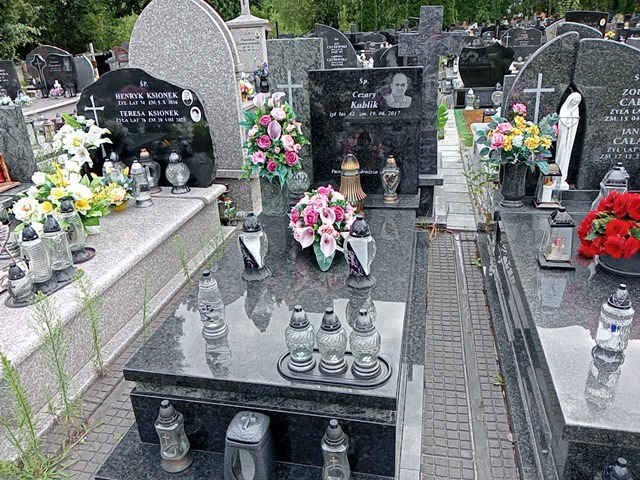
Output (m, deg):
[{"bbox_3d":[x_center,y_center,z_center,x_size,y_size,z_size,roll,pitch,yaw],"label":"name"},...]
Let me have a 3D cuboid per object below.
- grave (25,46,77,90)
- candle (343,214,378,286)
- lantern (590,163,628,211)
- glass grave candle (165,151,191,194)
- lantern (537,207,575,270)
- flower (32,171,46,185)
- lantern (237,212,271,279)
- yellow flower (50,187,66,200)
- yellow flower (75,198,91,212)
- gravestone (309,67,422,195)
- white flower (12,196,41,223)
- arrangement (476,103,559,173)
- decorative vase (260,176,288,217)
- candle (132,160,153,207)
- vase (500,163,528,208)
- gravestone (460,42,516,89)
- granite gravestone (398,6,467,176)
[{"bbox_3d":[-4.530,-2.873,8.750,0.840,0.820,0.130,3,24,11],"label":"grave"},{"bbox_3d":[0.183,0.048,2.333,0.142,0.320,0.142,3,24,11],"label":"candle"},{"bbox_3d":[1.709,-0.261,2.992,0.210,0.345,0.210,3,23,12],"label":"lantern"},{"bbox_3d":[-0.974,-0.461,3.538,0.172,0.275,0.172,2,23,12],"label":"glass grave candle"},{"bbox_3d":[1.172,-0.017,2.530,0.155,0.285,0.150,3,23,12],"label":"lantern"},{"bbox_3d":[-1.546,-0.345,2.854,0.075,0.075,0.070,-4,22,-5],"label":"flower"},{"bbox_3d":[-0.276,0.019,2.186,0.122,0.268,0.112,2,23,12],"label":"lantern"},{"bbox_3d":[-1.649,-0.293,3.264,0.095,0.090,0.070,3,23,12],"label":"yellow flower"},{"bbox_3d":[-1.397,-0.199,3.050,0.088,0.085,0.060,-13,26,-23],"label":"yellow flower"},{"bbox_3d":[0.264,-0.624,3.057,0.645,0.725,0.080,2,23,12],"label":"gravestone"},{"bbox_3d":[-1.729,-0.180,3.050,0.147,0.143,0.100,-16,27,-28],"label":"white flower"},{"bbox_3d":[1.226,-0.635,3.200,0.470,0.410,0.380,3,23,12],"label":"arrangement"},{"bbox_3d":[-0.285,-0.303,3.349,0.170,0.255,0.170,3,23,12],"label":"decorative vase"},{"bbox_3d":[-1.321,-0.420,3.818,0.115,0.325,0.115,3,23,12],"label":"candle"},{"bbox_3d":[1.251,-0.355,3.328,0.165,0.260,0.165,3,23,12],"label":"vase"},{"bbox_3d":[2.357,-2.470,7.350,0.770,0.620,0.120,3,24,11],"label":"gravestone"},{"bbox_3d":[0.745,-0.986,3.510,0.435,1.085,0.100,2,23,12],"label":"granite gravestone"}]

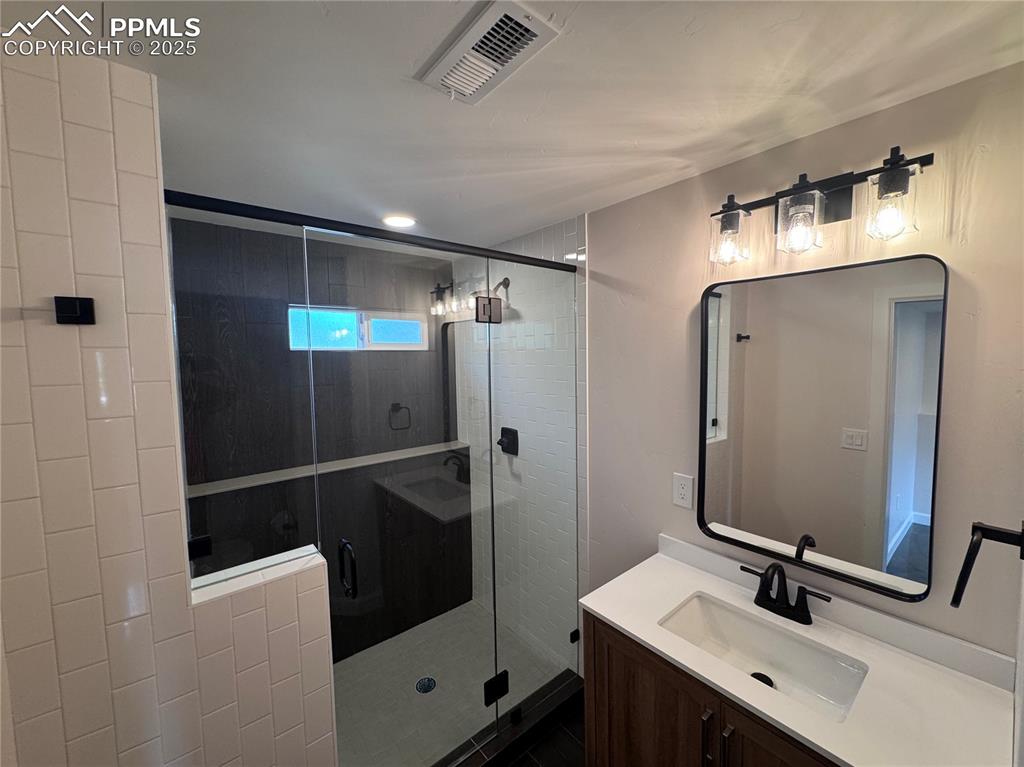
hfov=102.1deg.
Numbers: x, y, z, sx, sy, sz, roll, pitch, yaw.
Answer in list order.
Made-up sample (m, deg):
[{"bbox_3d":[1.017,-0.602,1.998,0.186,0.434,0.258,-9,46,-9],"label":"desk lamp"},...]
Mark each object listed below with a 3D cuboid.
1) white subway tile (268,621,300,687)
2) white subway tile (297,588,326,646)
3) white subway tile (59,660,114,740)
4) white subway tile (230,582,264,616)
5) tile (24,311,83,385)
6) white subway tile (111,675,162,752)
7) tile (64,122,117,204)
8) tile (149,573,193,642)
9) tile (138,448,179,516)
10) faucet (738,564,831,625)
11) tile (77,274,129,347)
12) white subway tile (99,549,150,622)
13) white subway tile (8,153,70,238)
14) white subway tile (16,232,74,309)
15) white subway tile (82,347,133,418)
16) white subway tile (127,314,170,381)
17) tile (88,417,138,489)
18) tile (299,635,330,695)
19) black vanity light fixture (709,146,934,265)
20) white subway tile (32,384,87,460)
[{"bbox_3d":[-0.639,0.756,1.164,0.076,0.154,0.009,-4,5,-39],"label":"white subway tile"},{"bbox_3d":[-0.577,0.668,1.196,0.074,0.151,0.010,-4,5,-39],"label":"white subway tile"},{"bbox_3d":[-0.931,0.696,0.909,0.075,0.152,0.009,-4,5,-39],"label":"white subway tile"},{"bbox_3d":[-0.702,0.577,1.104,0.076,0.062,0.009,-4,5,-39],"label":"white subway tile"},{"bbox_3d":[-0.946,-0.073,0.857,0.075,0.152,0.010,-4,5,-38],"label":"tile"},{"bbox_3d":[-0.879,0.774,0.972,0.076,0.154,0.009,-4,5,-39],"label":"white subway tile"},{"bbox_3d":[-0.900,-0.466,0.887,0.076,0.154,0.009,-4,5,-39],"label":"tile"},{"bbox_3d":[-0.815,0.531,0.993,0.074,0.151,0.010,-4,5,-39],"label":"tile"},{"bbox_3d":[-0.825,0.228,0.971,0.066,0.152,0.010,-4,5,-38],"label":"tile"},{"bbox_3d":[0.781,0.610,1.223,0.147,0.171,0.240,-4,5,-39],"label":"faucet"},{"bbox_3d":[-0.888,-0.156,0.899,0.075,0.152,0.010,-4,5,-38],"label":"tile"},{"bbox_3d":[-0.885,0.464,0.951,0.076,0.154,0.009,-4,5,-39],"label":"white subway tile"},{"bbox_3d":[-0.950,-0.379,0.837,0.075,0.152,0.010,-4,5,-38],"label":"white subway tile"},{"bbox_3d":[-0.947,-0.226,0.846,0.075,0.152,0.009,-4,5,-39],"label":"white subway tile"},{"bbox_3d":[-0.882,0.000,0.908,0.074,0.151,0.010,-4,5,-39],"label":"white subway tile"},{"bbox_3d":[-0.828,-0.081,0.949,0.068,0.152,0.009,-4,5,-39],"label":"white subway tile"},{"bbox_3d":[-0.881,0.154,0.920,0.075,0.152,0.009,-4,5,-39],"label":"tile"},{"bbox_3d":[-0.572,0.824,1.206,0.075,0.152,0.009,-4,5,-39],"label":"tile"},{"bbox_3d":[0.843,-0.477,1.187,0.155,0.218,0.520,-4,5,-39],"label":"black vanity light fixture"},{"bbox_3d":[-0.940,0.080,0.865,0.074,0.151,0.010,-4,5,-39],"label":"white subway tile"}]

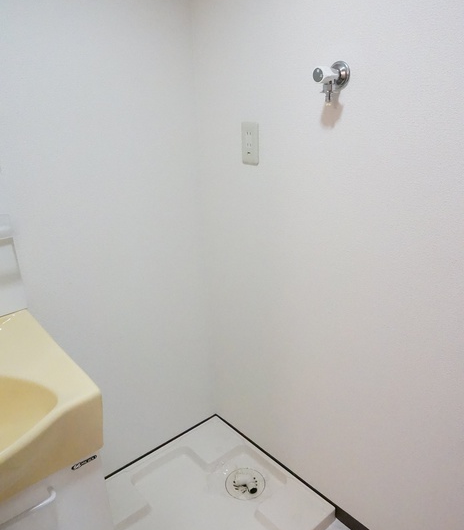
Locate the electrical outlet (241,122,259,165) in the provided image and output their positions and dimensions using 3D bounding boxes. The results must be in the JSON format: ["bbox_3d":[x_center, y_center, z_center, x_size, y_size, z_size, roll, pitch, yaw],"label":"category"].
[{"bbox_3d":[0.055,-0.359,1.384,0.009,0.121,0.071,-19,27,-37],"label":"electrical outlet"}]

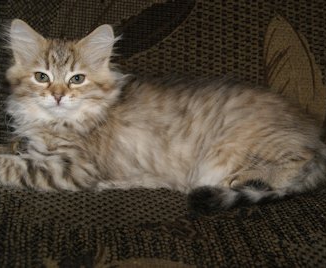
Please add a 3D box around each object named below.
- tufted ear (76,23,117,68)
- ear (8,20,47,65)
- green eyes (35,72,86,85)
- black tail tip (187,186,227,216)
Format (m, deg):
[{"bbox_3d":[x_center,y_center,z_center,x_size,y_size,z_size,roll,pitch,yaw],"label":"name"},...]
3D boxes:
[{"bbox_3d":[-0.081,-0.106,0.695,0.049,0.051,0.025,2,6,-13],"label":"tufted ear"},{"bbox_3d":[-0.163,-0.111,0.695,0.043,0.055,0.025,3,6,1],"label":"ear"},{"bbox_3d":[-0.122,-0.065,0.680,0.061,0.015,0.016,2,6,-6],"label":"green eyes"},{"bbox_3d":[0.049,0.075,0.640,0.045,0.033,0.034,0,18,-7],"label":"black tail tip"}]

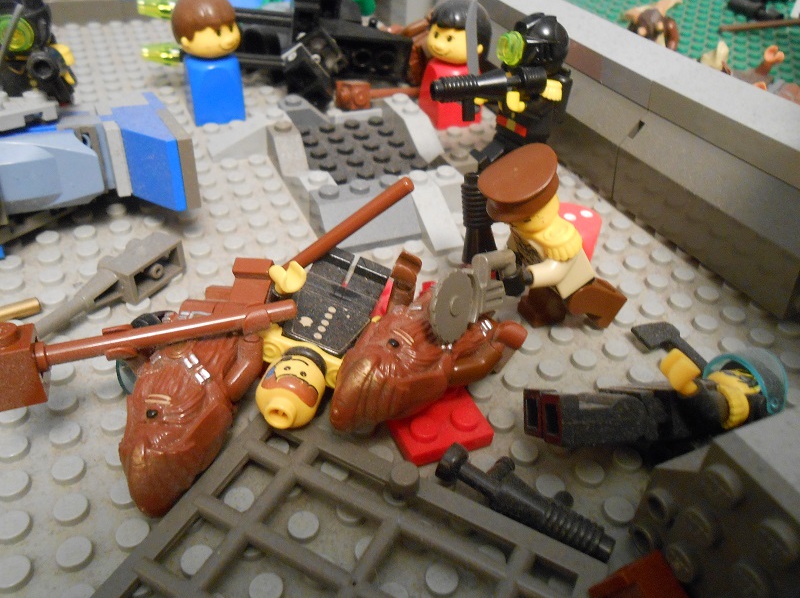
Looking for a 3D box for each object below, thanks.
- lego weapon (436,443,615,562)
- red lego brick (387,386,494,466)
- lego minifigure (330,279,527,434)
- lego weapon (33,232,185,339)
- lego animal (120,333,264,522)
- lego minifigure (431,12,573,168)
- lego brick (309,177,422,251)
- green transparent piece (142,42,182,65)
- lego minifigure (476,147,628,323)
[{"bbox_3d":[0.021,0.031,0.109,0.028,0.006,0.009,25,43,25],"label":"lego weapon"},{"bbox_3d":[0.005,0.020,0.125,0.016,0.005,0.020,-13,41,-20],"label":"red lego brick"},{"bbox_3d":[0.004,0.008,0.128,0.044,0.015,0.024,-29,48,-35],"label":"lego minifigure"},{"bbox_3d":[-0.061,-0.003,0.144,0.011,0.008,0.036,26,43,26],"label":"lego weapon"},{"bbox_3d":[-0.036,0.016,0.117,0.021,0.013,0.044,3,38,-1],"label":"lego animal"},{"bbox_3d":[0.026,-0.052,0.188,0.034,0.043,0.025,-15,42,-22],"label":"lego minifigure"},{"bbox_3d":[-0.009,-0.021,0.172,0.024,0.011,0.016,-13,41,-20],"label":"lego brick"},{"bbox_3d":[-0.083,-0.085,0.241,0.015,0.008,0.008,1,38,-4],"label":"green transparent piece"},{"bbox_3d":[0.028,-0.011,0.137,0.027,0.042,0.024,-40,52,-17],"label":"lego minifigure"}]

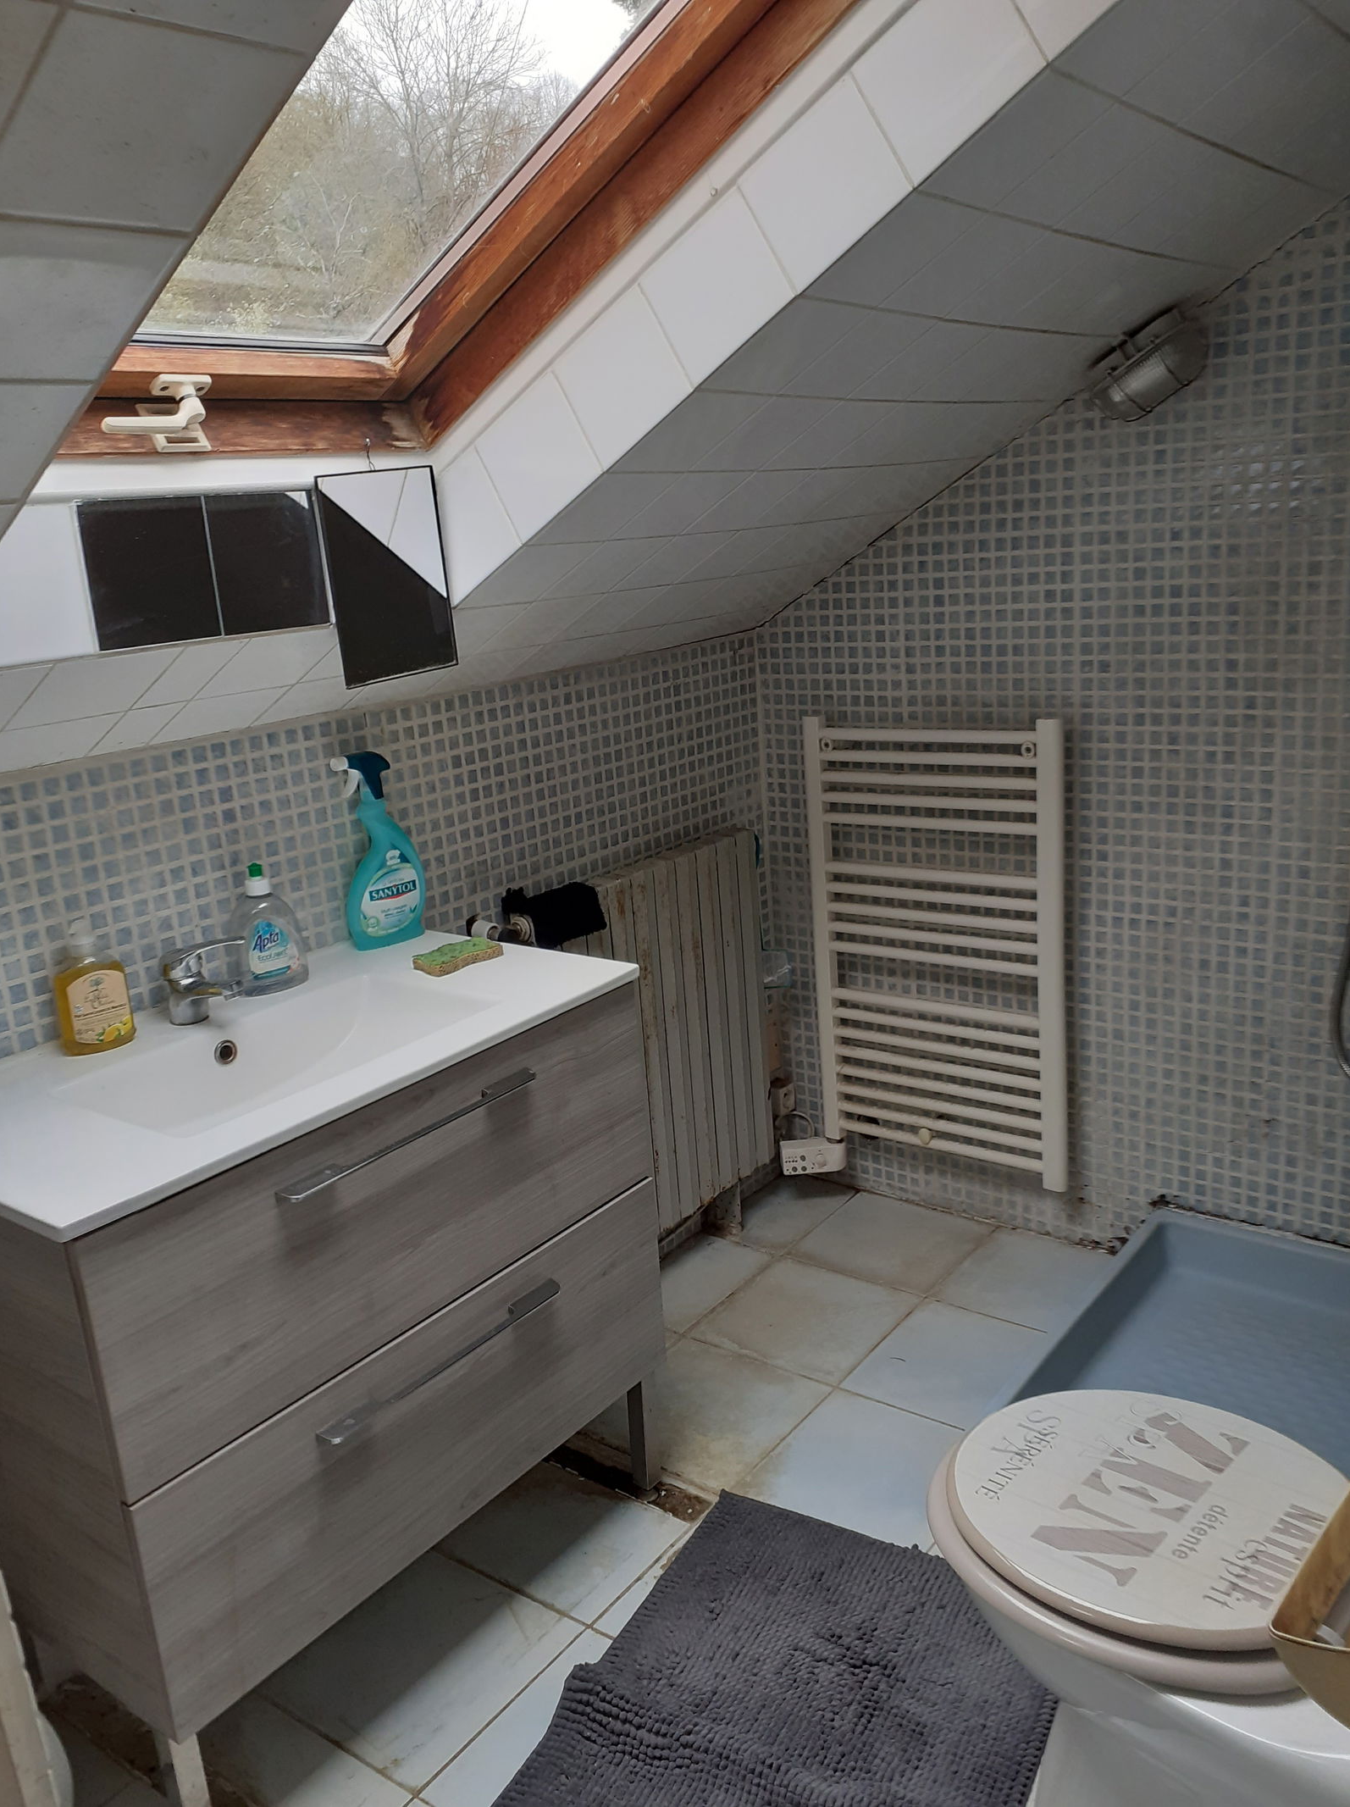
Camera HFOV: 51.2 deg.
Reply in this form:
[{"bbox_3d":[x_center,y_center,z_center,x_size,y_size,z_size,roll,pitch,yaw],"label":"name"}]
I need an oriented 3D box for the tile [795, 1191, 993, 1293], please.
[{"bbox_3d":[0.406,0.647,2.686,0.302,0.010,0.297,7,19,37],"label":"tile"}]

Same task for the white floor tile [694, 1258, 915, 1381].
[{"bbox_3d":[0.226,0.724,2.454,0.305,0.010,0.305,7,19,37],"label":"white floor tile"}]

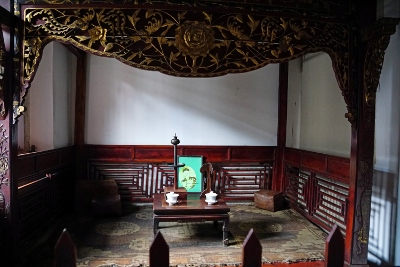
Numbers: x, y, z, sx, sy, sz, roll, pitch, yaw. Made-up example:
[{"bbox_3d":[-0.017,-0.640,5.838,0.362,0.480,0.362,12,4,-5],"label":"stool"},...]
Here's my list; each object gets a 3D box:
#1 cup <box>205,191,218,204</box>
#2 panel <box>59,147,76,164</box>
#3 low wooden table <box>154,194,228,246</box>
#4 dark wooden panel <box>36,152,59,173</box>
[{"bbox_3d":[0.097,0.532,2.487,0.104,0.107,0.104,1,2,0],"label":"cup"},{"bbox_3d":[-1.427,0.237,3.225,0.030,0.160,0.460,1,2,-4],"label":"panel"},{"bbox_3d":[-0.097,0.729,2.600,0.600,0.300,0.520,1,2,-7],"label":"low wooden table"},{"bbox_3d":[-1.398,0.249,2.761,0.030,0.160,0.460,1,2,-4],"label":"dark wooden panel"}]

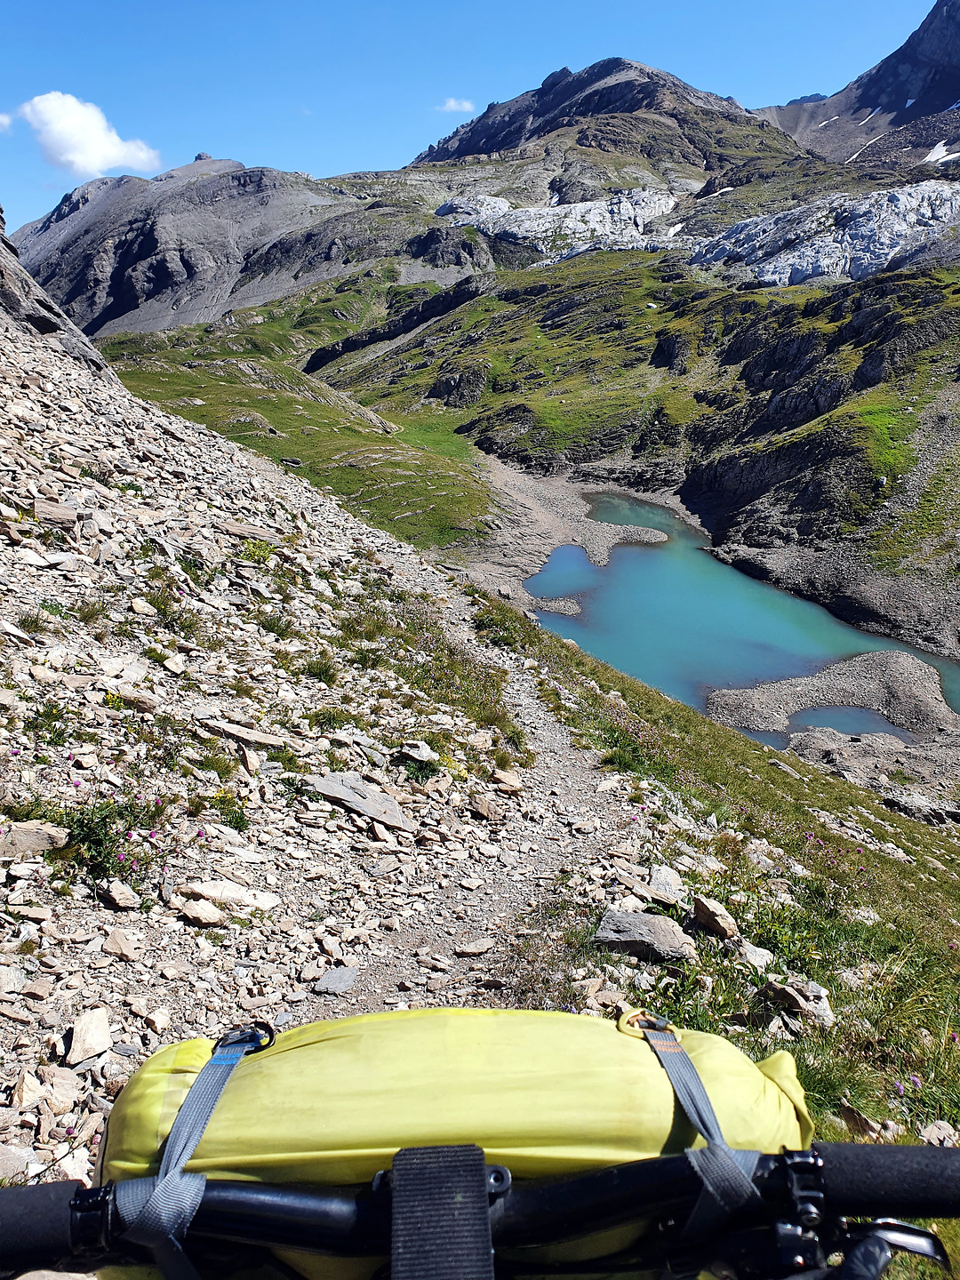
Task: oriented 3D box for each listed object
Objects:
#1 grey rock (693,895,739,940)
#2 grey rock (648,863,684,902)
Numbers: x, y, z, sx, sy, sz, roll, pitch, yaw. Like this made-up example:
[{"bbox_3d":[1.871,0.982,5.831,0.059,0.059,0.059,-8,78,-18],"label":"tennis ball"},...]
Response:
[{"bbox_3d":[0.859,1.008,3.500,0.175,0.100,0.105,34,31,15],"label":"grey rock"},{"bbox_3d":[0.737,0.962,3.800,0.135,0.100,0.110,12,22,14],"label":"grey rock"}]

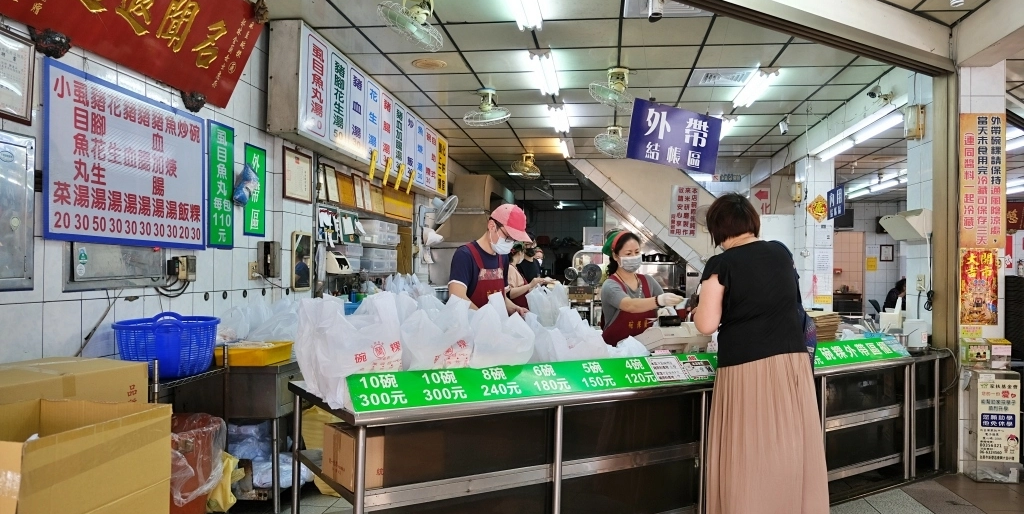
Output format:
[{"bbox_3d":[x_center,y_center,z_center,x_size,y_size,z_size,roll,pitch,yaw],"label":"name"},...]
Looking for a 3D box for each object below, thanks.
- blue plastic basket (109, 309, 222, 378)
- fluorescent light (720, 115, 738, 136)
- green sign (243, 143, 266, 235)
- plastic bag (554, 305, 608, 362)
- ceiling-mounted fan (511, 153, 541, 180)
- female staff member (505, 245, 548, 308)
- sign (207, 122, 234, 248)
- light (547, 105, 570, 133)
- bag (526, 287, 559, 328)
[{"bbox_3d":[-1.677,0.398,3.314,0.470,0.325,0.480,2,-1,-27],"label":"blue plastic basket"},{"bbox_3d":[2.469,-1.494,8.036,0.160,0.080,1.200,1,-1,8],"label":"fluorescent light"},{"bbox_3d":[-1.767,-0.452,4.710,0.015,0.615,0.287,1,-1,8],"label":"green sign"},{"bbox_3d":[0.345,0.421,3.440,0.280,0.340,0.240,1,-1,-24],"label":"plastic bag"},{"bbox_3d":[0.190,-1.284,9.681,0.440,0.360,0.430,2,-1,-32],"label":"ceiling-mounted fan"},{"bbox_3d":[0.131,0.641,5.400,0.420,1.560,0.420,1,-1,-3],"label":"female staff member"},{"bbox_3d":[-1.734,-0.422,4.085,0.020,0.735,0.265,1,-1,8],"label":"sign"},{"bbox_3d":[0.539,-1.535,7.699,0.160,0.080,1.200,1,-1,8],"label":"light"},{"bbox_3d":[0.224,0.384,5.011,0.220,0.380,0.180,2,-1,-32],"label":"bag"}]

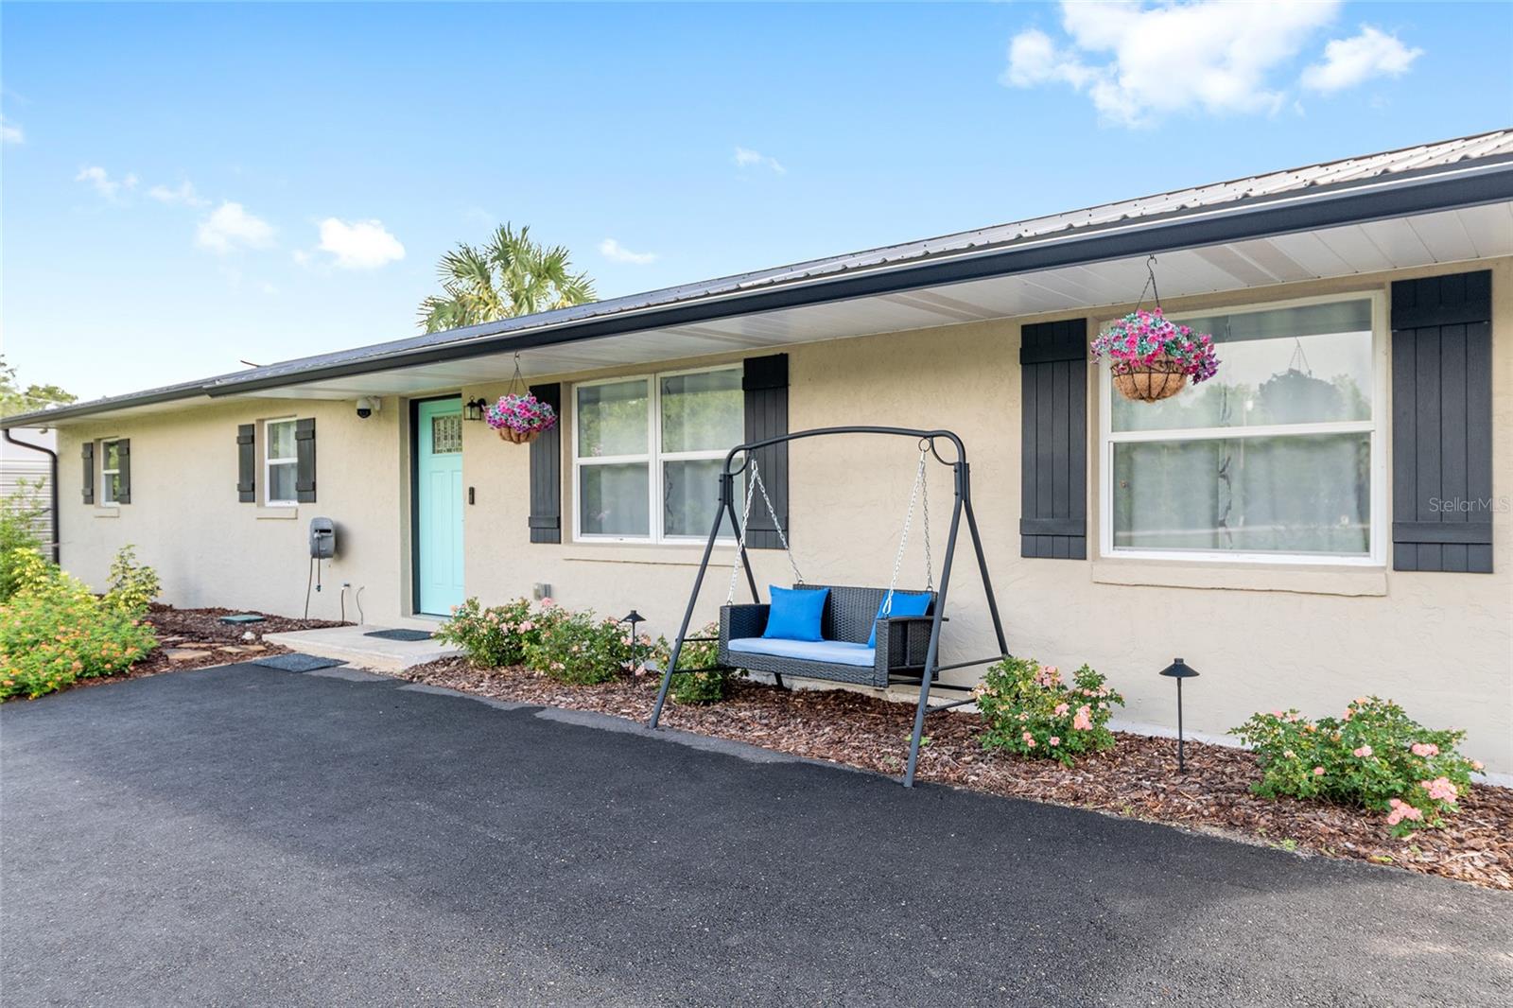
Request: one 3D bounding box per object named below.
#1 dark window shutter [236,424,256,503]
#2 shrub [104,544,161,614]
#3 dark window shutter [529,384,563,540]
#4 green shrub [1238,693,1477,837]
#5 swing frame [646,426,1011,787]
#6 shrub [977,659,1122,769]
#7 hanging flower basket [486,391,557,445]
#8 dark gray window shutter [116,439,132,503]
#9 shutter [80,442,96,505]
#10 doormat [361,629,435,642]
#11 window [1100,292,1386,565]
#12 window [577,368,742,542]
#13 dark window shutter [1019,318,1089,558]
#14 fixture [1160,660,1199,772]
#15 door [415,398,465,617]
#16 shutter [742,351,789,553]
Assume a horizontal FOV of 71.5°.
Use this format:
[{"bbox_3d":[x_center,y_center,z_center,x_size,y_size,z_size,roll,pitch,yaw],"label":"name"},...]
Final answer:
[{"bbox_3d":[-5.876,-0.463,12.092,0.380,0.890,0.045,0,0,40],"label":"dark window shutter"},{"bbox_3d":[-7.179,0.868,12.101,0.620,0.820,0.620,0,0,40],"label":"shrub"},{"bbox_3d":[-1.742,-0.325,8.621,0.376,1.303,0.045,0,0,40],"label":"dark window shutter"},{"bbox_3d":[2.385,1.023,4.224,0.869,0.468,0.738,0,0,40],"label":"green shrub"},{"bbox_3d":[0.441,0.432,5.924,1.850,1.725,1.170,0,0,44],"label":"swing frame"},{"bbox_3d":[1.416,1.000,5.103,0.713,0.499,0.642,0,0,40],"label":"shrub"},{"bbox_3d":[-1.597,-0.583,7.147,0.480,0.370,0.480,0,0,0],"label":"hanging flower basket"},{"bbox_3d":[-8.671,-0.447,14.395,0.360,0.890,0.042,0,0,40],"label":"dark gray window shutter"},{"bbox_3d":[-9.791,-0.440,15.379,0.380,0.890,0.045,0,0,40],"label":"shutter"},{"bbox_3d":[-3.151,1.191,9.503,0.750,0.012,0.470,0,0,40],"label":"doormat"},{"bbox_3d":[2.443,-0.354,5.372,1.375,1.292,0.090,0,0,40],"label":"window"},{"bbox_3d":[-0.769,-0.335,8.021,1.891,1.296,0.090,0,0,40],"label":"window"},{"bbox_3d":[1.633,-0.348,5.787,0.376,1.303,0.045,0,0,40],"label":"dark window shutter"},{"bbox_3d":[1.962,0.977,4.854,0.180,0.524,0.180,0,0,40],"label":"fixture"},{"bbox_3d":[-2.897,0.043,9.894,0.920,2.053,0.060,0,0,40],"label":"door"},{"bbox_3d":[0.066,-0.349,7.177,0.388,1.311,0.040,0,0,40],"label":"shutter"}]

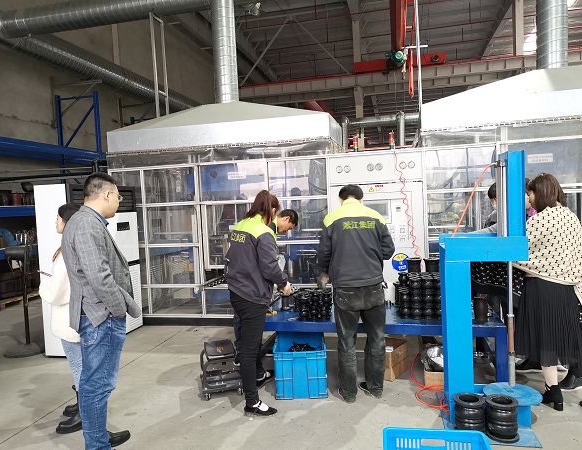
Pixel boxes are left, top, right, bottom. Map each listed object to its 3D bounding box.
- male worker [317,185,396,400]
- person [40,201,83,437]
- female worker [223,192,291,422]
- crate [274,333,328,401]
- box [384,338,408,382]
[{"bbox_3d":[0.519,0.514,3.767,0.570,1.670,0.460,-3,3,-5],"label":"male worker"},{"bbox_3d":[-1.635,0.649,3.409,0.380,1.600,0.450,-3,3,-13],"label":"person"},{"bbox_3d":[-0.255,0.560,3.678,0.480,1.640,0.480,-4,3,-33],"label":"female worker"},{"bbox_3d":[0.088,1.168,3.975,0.415,0.370,0.600,-2,3,1],"label":"crate"},{"bbox_3d":[0.868,1.187,4.176,0.250,0.250,0.290,-1,3,36],"label":"box"}]

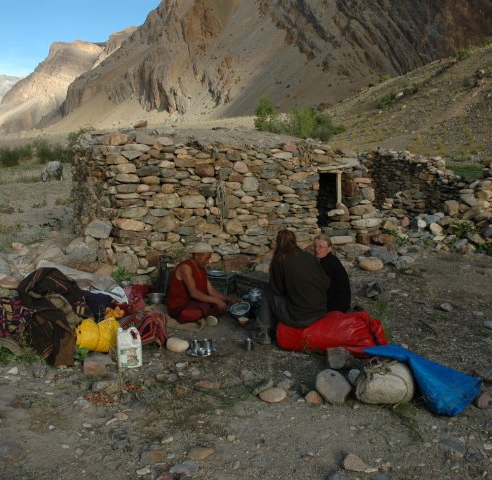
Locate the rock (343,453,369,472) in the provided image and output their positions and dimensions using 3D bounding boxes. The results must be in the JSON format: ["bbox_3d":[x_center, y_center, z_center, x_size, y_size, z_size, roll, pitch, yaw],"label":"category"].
[{"bbox_3d":[0.556,1.129,2.741,0.125,0.070,0.095,2,10,12],"label":"rock"}]

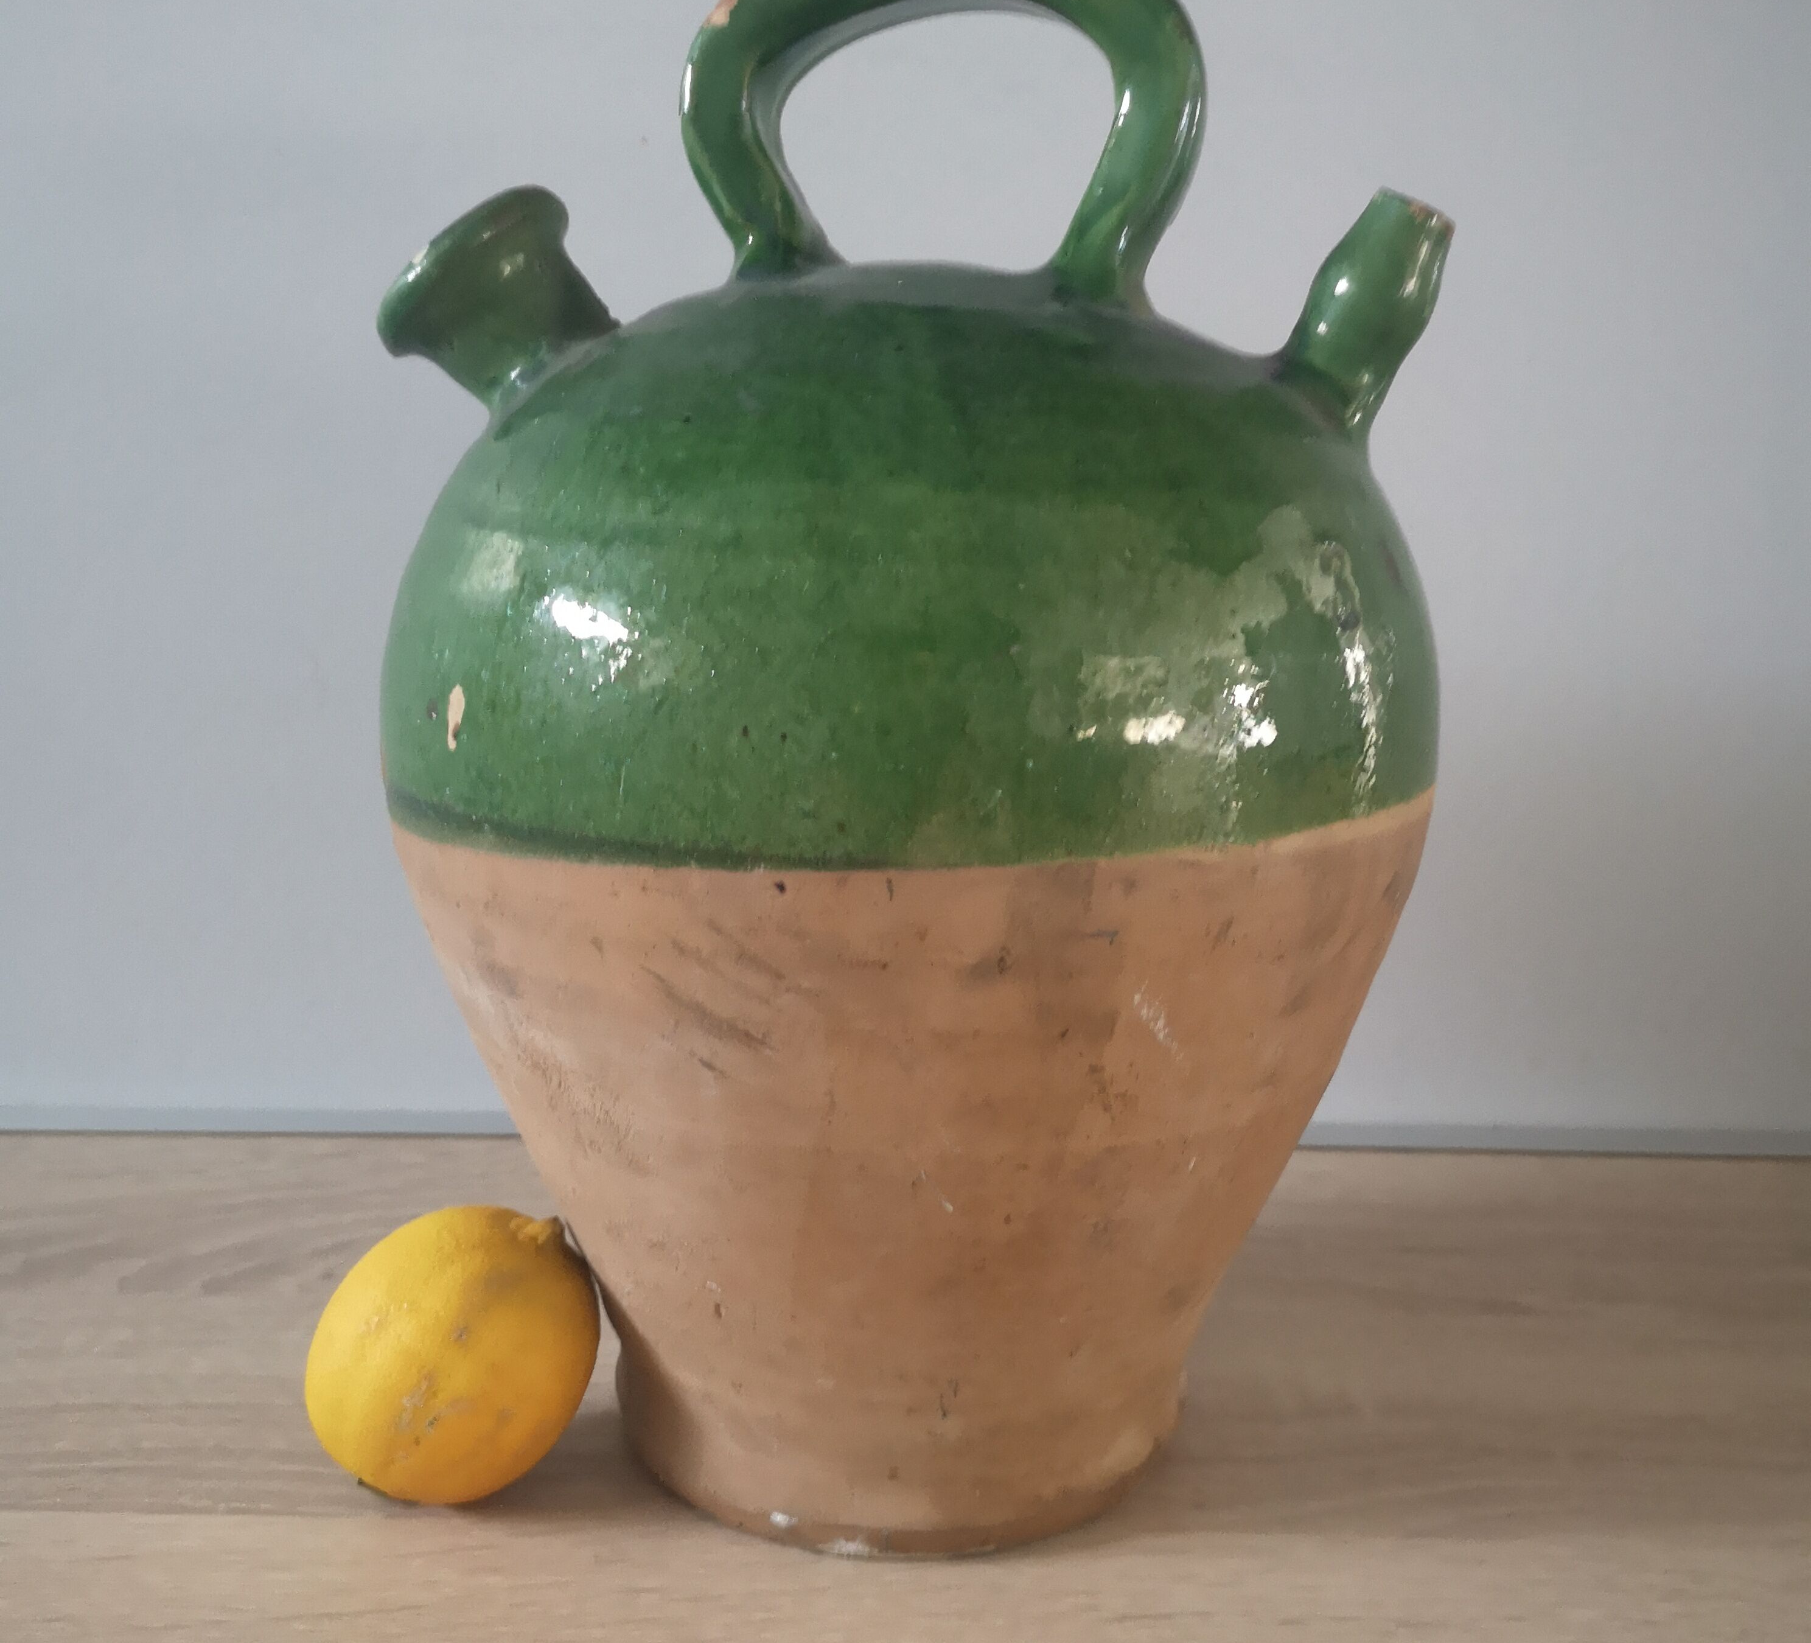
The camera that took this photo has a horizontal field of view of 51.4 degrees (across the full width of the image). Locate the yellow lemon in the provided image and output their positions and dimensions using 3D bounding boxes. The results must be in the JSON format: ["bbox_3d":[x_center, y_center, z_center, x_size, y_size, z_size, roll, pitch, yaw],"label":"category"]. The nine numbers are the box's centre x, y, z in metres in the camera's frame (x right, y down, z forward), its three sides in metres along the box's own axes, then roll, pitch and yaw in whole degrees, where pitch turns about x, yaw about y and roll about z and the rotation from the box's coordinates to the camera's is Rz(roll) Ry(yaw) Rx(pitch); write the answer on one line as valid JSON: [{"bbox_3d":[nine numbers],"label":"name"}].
[{"bbox_3d":[-0.103,0.121,0.430,0.060,0.074,0.060,33,-2,-3],"label":"yellow lemon"}]

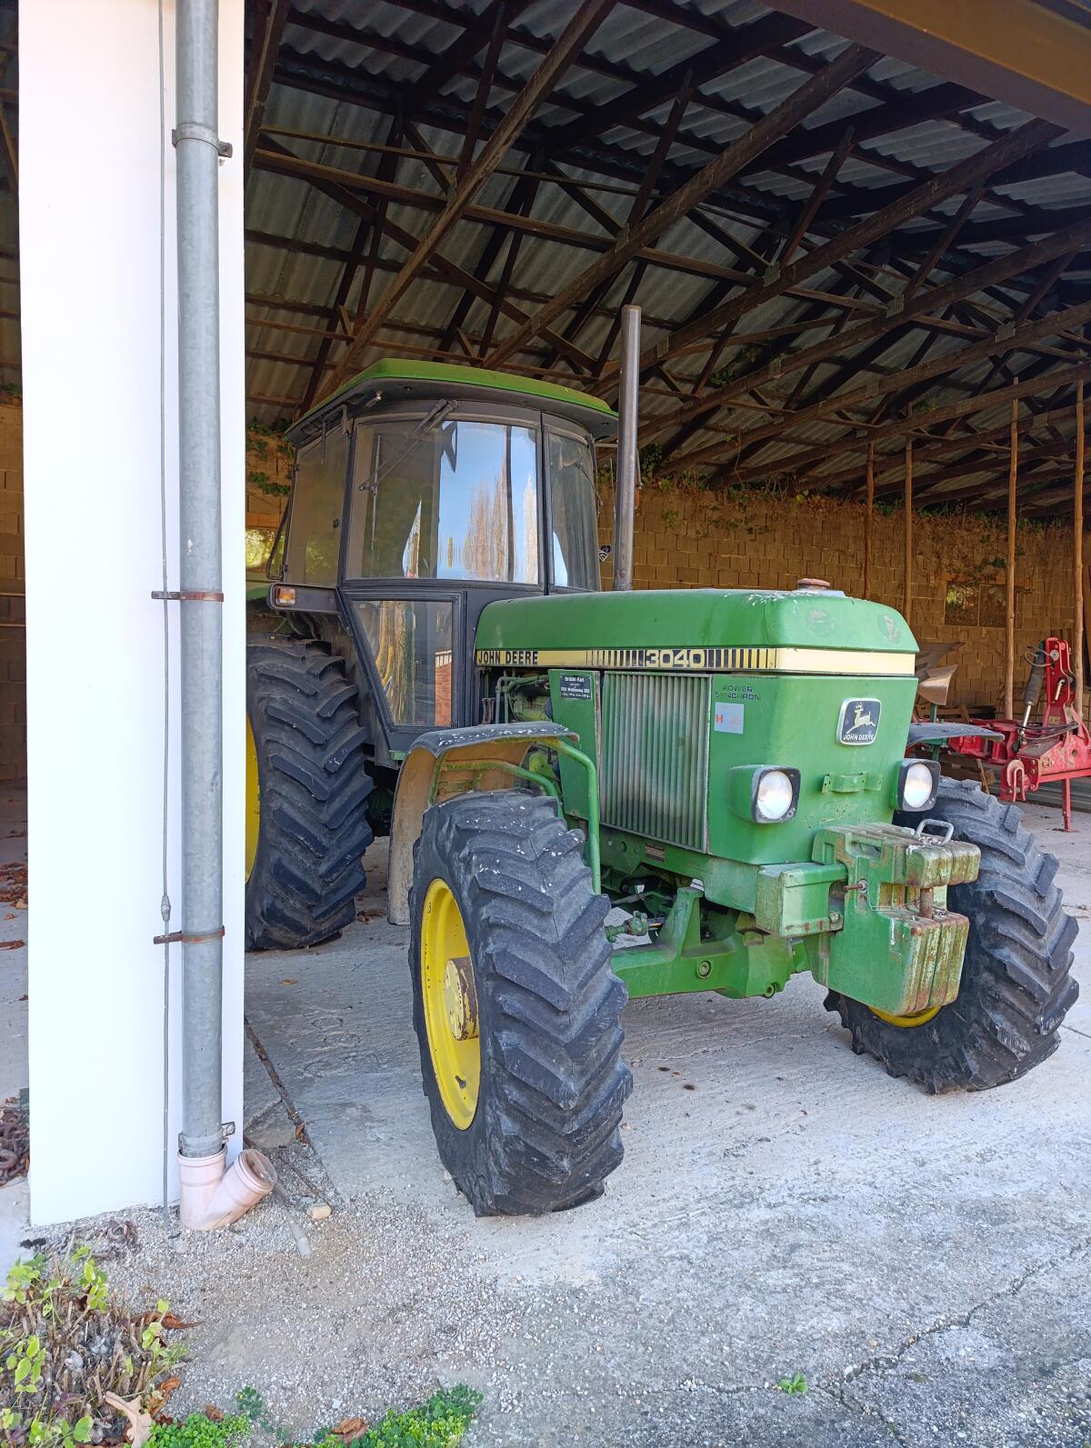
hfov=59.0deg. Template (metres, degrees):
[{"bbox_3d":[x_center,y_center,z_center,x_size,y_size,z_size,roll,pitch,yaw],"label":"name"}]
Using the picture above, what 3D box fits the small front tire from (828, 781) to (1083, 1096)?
[{"bbox_3d":[1.396,0.742,3.537,0.325,1.120,1.131,3,2,-20],"label":"small front tire"}]

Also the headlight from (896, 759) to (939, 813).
[{"bbox_3d":[1.087,0.181,2.889,0.170,0.153,0.086,0,3,-30],"label":"headlight"}]

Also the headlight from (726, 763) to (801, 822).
[{"bbox_3d":[0.595,0.183,2.615,0.170,0.151,0.094,0,3,-30],"label":"headlight"}]

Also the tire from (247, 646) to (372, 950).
[{"bbox_3d":[-1.360,0.341,5.012,0.460,1.619,1.627,0,3,-30],"label":"tire"}]

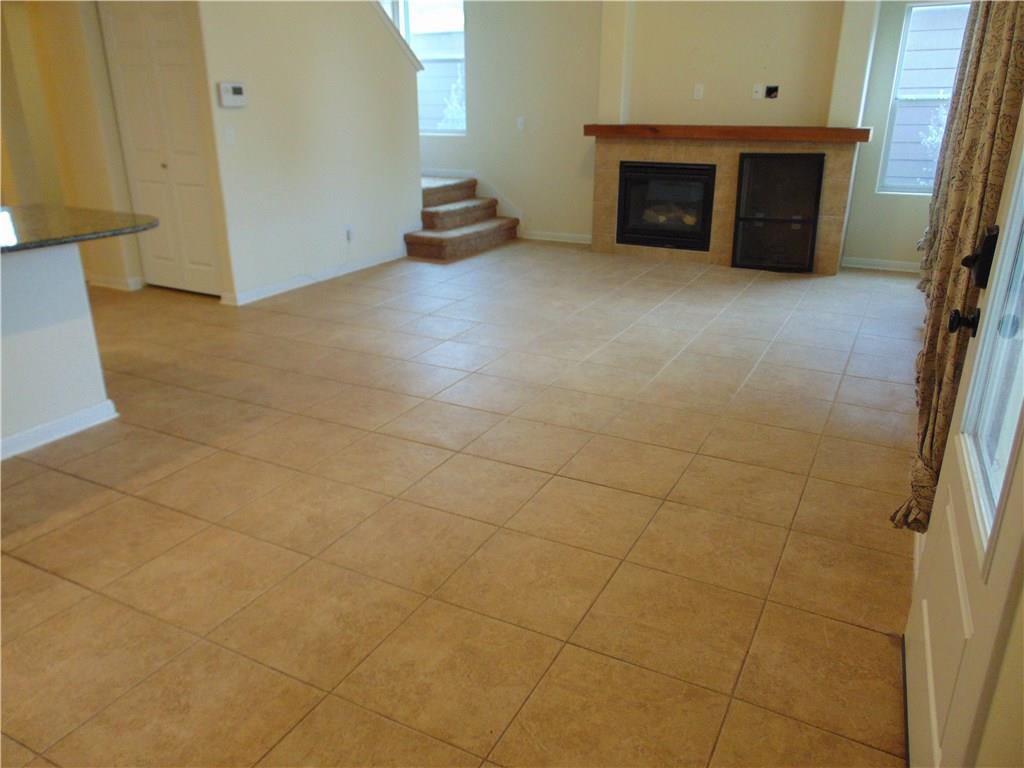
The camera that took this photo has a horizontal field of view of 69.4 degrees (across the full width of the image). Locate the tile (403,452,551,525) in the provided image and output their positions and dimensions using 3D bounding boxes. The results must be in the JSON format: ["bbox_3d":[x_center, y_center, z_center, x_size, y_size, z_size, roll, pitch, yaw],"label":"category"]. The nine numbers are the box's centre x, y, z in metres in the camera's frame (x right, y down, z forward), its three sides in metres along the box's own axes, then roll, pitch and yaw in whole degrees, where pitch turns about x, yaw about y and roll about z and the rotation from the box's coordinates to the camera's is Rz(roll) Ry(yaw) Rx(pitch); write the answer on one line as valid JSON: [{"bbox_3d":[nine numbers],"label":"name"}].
[{"bbox_3d":[-0.132,0.402,2.893,0.447,0.010,0.447,10,22,26],"label":"tile"}]

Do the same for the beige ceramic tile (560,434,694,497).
[{"bbox_3d":[0.472,0.328,3.019,0.440,0.012,0.440,10,23,26],"label":"beige ceramic tile"}]

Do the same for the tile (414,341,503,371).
[{"bbox_3d":[-0.300,-0.166,4.460,0.452,0.010,0.452,10,23,26],"label":"tile"}]

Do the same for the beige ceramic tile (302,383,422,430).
[{"bbox_3d":[-0.708,0.115,3.606,0.440,0.012,0.440,10,23,26],"label":"beige ceramic tile"}]

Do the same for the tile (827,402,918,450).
[{"bbox_3d":[1.693,0.197,3.469,0.393,0.010,0.452,10,23,26],"label":"tile"}]

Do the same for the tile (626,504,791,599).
[{"bbox_3d":[0.667,0.545,2.496,0.447,0.010,0.447,10,22,26],"label":"tile"}]

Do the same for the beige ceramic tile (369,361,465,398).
[{"bbox_3d":[-0.500,-0.023,3.974,0.440,0.012,0.440,10,23,26],"label":"beige ceramic tile"}]

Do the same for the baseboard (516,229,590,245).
[{"bbox_3d":[0.496,-1.620,8.266,1.040,0.090,0.015,10,22,26],"label":"baseboard"}]

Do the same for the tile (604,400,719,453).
[{"bbox_3d":[0.696,0.194,3.468,0.454,0.010,0.454,10,23,26],"label":"tile"}]

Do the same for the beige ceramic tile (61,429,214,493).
[{"bbox_3d":[-1.600,0.316,3.167,0.452,0.010,0.452,10,23,26],"label":"beige ceramic tile"}]

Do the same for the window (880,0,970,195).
[{"bbox_3d":[3.383,-2.305,6.062,0.485,1.451,0.080,10,23,26],"label":"window"}]

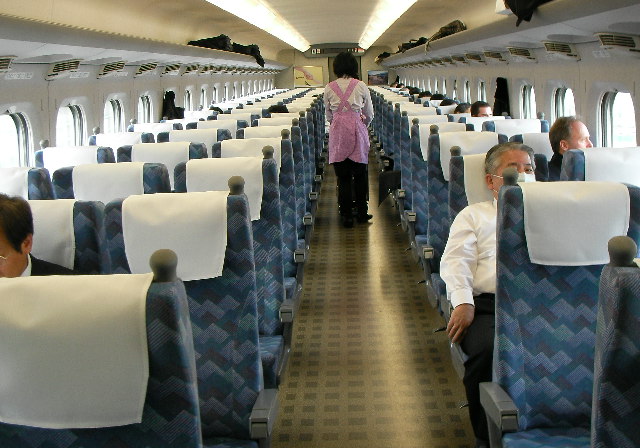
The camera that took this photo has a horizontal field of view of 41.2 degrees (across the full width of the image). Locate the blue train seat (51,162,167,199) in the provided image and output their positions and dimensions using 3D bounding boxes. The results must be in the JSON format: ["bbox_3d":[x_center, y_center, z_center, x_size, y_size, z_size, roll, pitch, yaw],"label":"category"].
[{"bbox_3d":[-0.875,0.323,3.477,0.470,1.090,0.640,-2,10,2],"label":"blue train seat"}]

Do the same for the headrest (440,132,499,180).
[{"bbox_3d":[0.801,-0.368,4.557,0.320,0.270,0.130,-2,10,2],"label":"headrest"}]

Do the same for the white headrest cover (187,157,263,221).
[{"bbox_3d":[-0.396,-0.149,3.575,0.335,0.270,0.140,-2,10,2],"label":"white headrest cover"}]

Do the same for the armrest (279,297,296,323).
[{"bbox_3d":[-0.125,0.331,3.399,0.058,0.078,0.290,-2,10,2],"label":"armrest"}]

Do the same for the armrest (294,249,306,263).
[{"bbox_3d":[-0.097,0.148,4.423,0.058,0.078,0.290,-2,10,2],"label":"armrest"}]

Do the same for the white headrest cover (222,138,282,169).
[{"bbox_3d":[-0.368,-0.333,4.599,0.325,0.270,0.130,-2,10,2],"label":"white headrest cover"}]

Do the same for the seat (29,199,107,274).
[{"bbox_3d":[-0.904,0.506,2.453,0.470,1.090,0.640,-2,10,2],"label":"seat"}]

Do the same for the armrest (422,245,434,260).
[{"bbox_3d":[0.554,0.127,4.408,0.058,0.078,0.290,-2,10,2],"label":"armrest"}]

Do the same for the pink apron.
[{"bbox_3d":[0.281,-0.963,8.001,0.390,0.810,0.270,-2,10,2],"label":"pink apron"}]

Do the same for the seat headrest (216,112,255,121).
[{"bbox_3d":[-0.767,-0.868,7.685,0.345,0.270,0.140,-2,10,2],"label":"seat headrest"}]

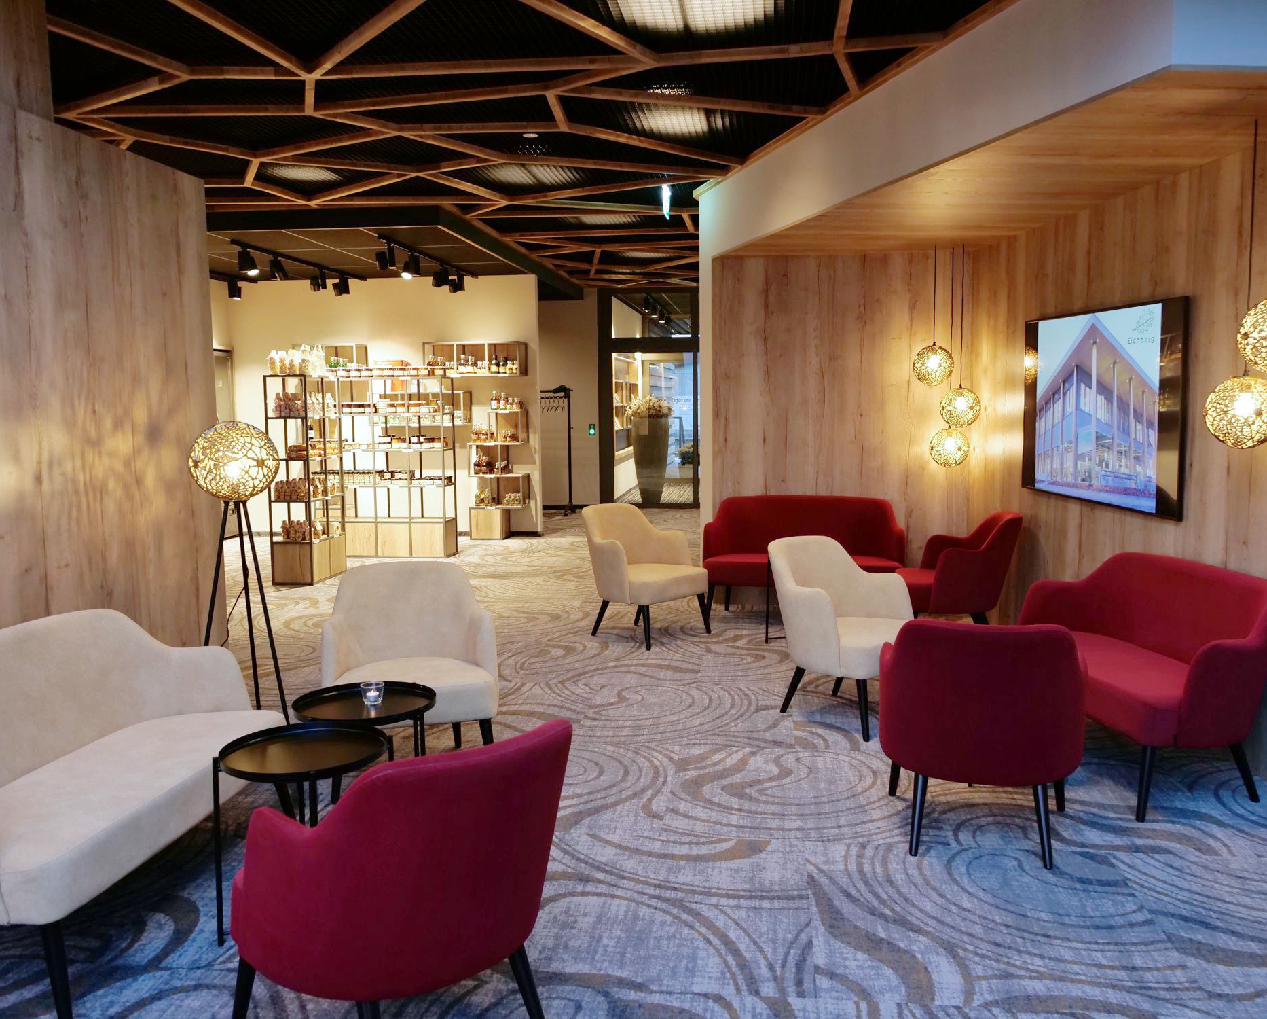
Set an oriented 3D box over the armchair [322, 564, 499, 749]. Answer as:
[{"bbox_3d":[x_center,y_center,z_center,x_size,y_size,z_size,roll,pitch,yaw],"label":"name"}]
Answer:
[{"bbox_3d":[-0.888,0.649,4.368,0.665,0.800,0.680,-2,6,-14],"label":"armchair"}]

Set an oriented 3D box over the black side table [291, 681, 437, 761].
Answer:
[{"bbox_3d":[-0.851,0.868,3.537,0.460,0.540,0.460,-1,6,0],"label":"black side table"}]

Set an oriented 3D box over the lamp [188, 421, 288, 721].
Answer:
[{"bbox_3d":[-1.577,0.338,4.409,0.420,1.425,0.400,-1,6,0],"label":"lamp"}]

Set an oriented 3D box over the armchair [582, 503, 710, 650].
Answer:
[{"bbox_3d":[0.053,0.379,6.802,0.680,0.800,0.665,5,8,41],"label":"armchair"}]

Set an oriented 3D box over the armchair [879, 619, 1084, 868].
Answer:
[{"bbox_3d":[1.160,0.700,3.674,0.665,0.800,0.680,1,6,16],"label":"armchair"}]

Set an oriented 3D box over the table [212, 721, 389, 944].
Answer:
[{"bbox_3d":[-0.915,0.918,3.095,0.460,0.535,0.460,-3,7,-22],"label":"table"}]

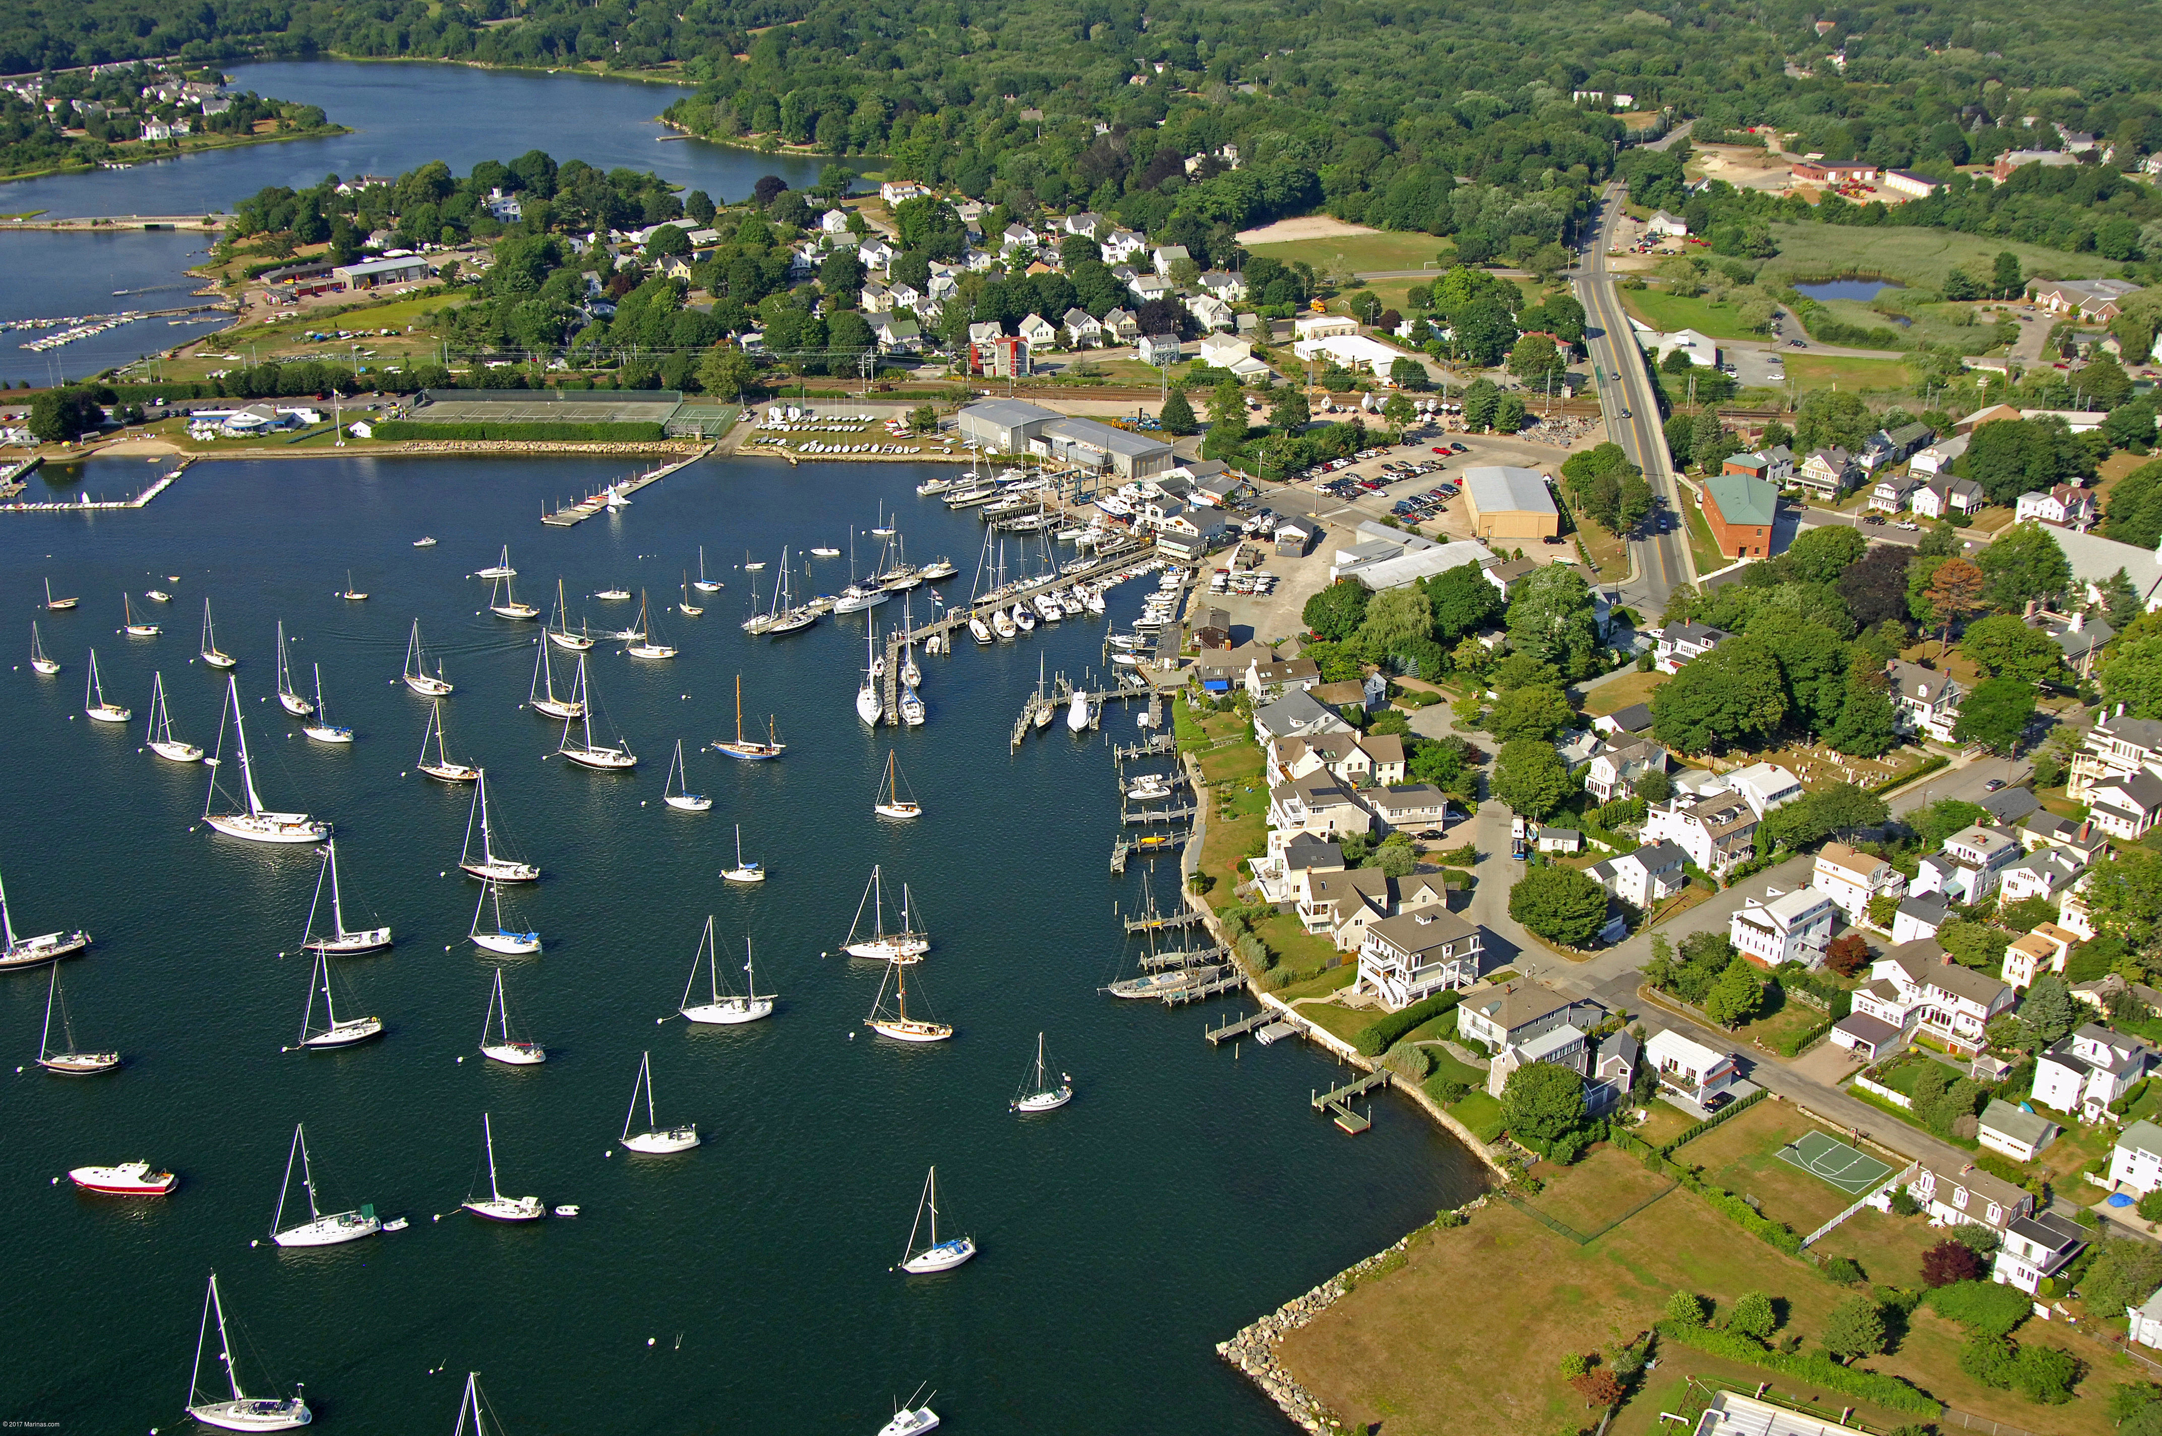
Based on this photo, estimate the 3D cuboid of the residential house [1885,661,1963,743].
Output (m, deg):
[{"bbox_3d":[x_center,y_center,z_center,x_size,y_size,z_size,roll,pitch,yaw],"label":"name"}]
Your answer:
[{"bbox_3d":[156.650,-3.870,399.610,9.800,10.600,15.800,-17,28,-36],"label":"residential house"}]

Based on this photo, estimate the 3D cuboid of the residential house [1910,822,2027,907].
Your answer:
[{"bbox_3d":[139.300,22.540,338.480,16.500,8.500,8.800,-18,28,-35],"label":"residential house"}]

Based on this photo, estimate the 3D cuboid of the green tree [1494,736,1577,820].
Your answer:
[{"bbox_3d":[77.430,10.530,368.650,13.300,12.400,13.300,-1,23,0],"label":"green tree"}]

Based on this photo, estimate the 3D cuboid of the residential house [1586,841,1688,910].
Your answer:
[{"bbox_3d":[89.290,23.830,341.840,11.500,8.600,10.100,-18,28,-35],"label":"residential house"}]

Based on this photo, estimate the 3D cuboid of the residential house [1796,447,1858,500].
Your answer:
[{"bbox_3d":[184.040,-60.830,532.590,12.000,10.000,14.000,20,30,40],"label":"residential house"}]

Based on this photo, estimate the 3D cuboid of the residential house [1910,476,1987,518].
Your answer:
[{"bbox_3d":[212.541,-54.297,528.833,12.400,7.800,15.200,15,27,32],"label":"residential house"}]

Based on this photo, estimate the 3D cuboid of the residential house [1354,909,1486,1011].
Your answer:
[{"bbox_3d":[49.793,35.122,319.090,15.900,9.900,10.000,-13,26,-28],"label":"residential house"}]

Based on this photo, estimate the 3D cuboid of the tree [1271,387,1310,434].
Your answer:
[{"bbox_3d":[57.890,-85.540,599.190,11.500,13.500,11.500,0,22,0],"label":"tree"}]

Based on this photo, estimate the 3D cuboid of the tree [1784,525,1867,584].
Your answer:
[{"bbox_3d":[159.840,-34.350,464.300,17.230,13.990,17.230,0,23,0],"label":"tree"}]

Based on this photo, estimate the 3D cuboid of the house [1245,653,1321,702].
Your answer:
[{"bbox_3d":[39.982,-8.212,426.056,12.660,6.700,6.910,-7,24,-16],"label":"house"}]

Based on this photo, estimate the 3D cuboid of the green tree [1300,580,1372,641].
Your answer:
[{"bbox_3d":[52.750,-22.360,446.550,14.200,13.000,14.200,0,22,0],"label":"green tree"}]

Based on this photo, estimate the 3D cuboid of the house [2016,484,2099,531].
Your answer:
[{"bbox_3d":[229.130,-49.770,506.790,14.000,9.200,11.800,-20,30,-39],"label":"house"}]

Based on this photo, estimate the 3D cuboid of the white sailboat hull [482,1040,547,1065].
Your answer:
[{"bbox_3d":[-79.210,46.860,301.200,9.400,1.800,3.000,3,23,8],"label":"white sailboat hull"}]

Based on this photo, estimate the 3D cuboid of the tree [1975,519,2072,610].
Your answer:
[{"bbox_3d":[195.960,-31.570,448.630,19.300,17.200,19.300,-1,23,0],"label":"tree"}]

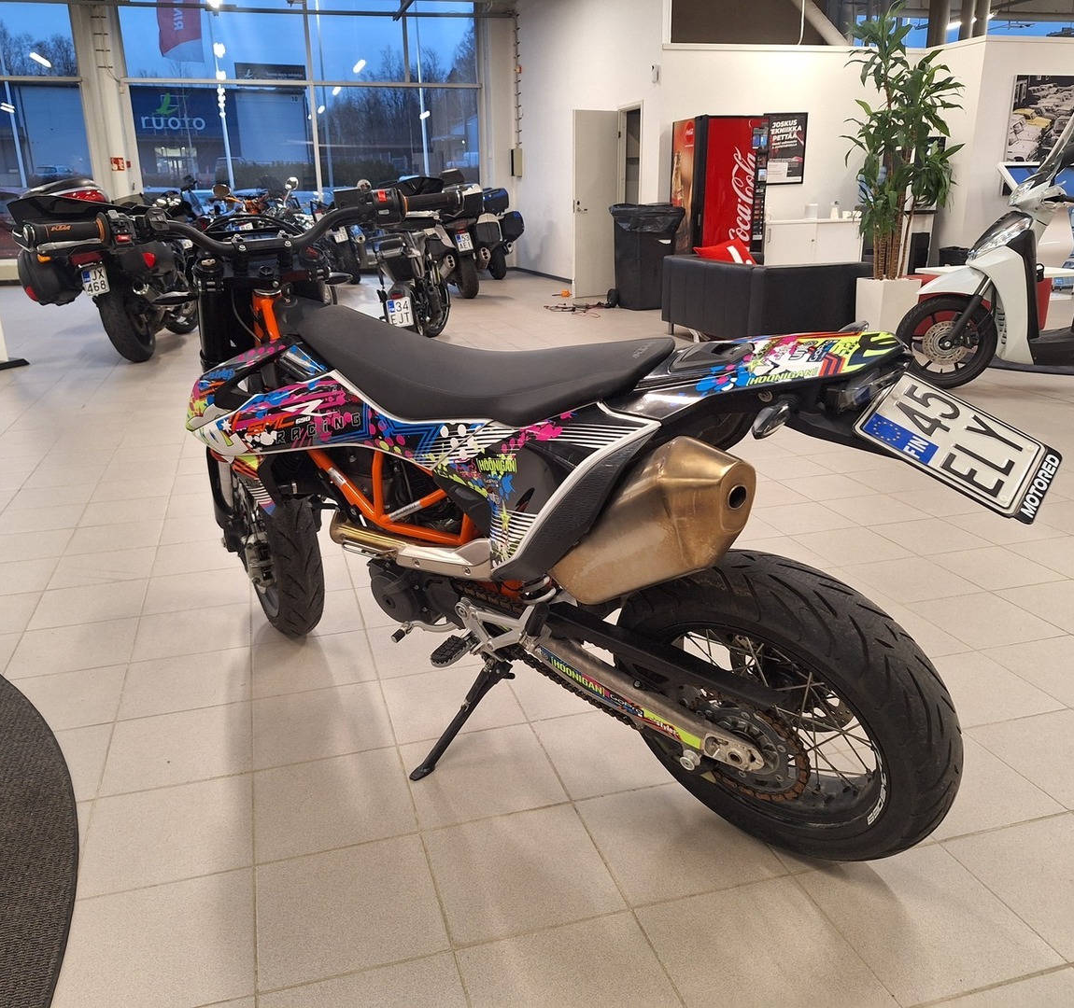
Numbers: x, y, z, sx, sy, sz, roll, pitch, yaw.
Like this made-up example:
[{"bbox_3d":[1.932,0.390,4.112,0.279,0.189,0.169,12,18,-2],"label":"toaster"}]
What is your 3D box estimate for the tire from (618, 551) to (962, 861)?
[{"bbox_3d":[0.407,0.352,1.551,0.620,0.620,0.162,14,42,37],"label":"tire"}]

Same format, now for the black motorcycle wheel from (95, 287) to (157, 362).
[{"bbox_3d":[-2.984,-1.344,6.517,0.180,0.632,0.632,-15,20,-4],"label":"black motorcycle wheel"}]

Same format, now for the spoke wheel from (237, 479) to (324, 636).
[{"bbox_3d":[-0.726,0.079,2.443,0.122,0.600,0.600,-14,27,-22],"label":"spoke wheel"}]

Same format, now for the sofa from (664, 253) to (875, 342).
[{"bbox_3d":[1.775,-1.628,7.200,0.920,0.670,1.600,-6,19,-16],"label":"sofa"}]

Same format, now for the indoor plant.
[{"bbox_3d":[2.479,-2.176,6.179,0.780,2.330,0.760,-6,19,-16],"label":"indoor plant"}]

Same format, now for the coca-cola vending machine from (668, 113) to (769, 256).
[{"bbox_3d":[1.774,-2.839,8.935,0.650,1.850,0.800,-5,19,-14],"label":"coca-cola vending machine"}]

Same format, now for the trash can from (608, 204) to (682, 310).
[{"bbox_3d":[1.174,-2.671,9.652,0.570,1.070,0.660,-9,20,-23],"label":"trash can"}]

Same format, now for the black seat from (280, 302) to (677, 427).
[{"bbox_3d":[-0.125,-0.251,1.540,0.810,0.170,0.250,14,42,37],"label":"black seat"}]

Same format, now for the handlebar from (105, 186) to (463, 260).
[{"bbox_3d":[-0.501,-0.552,1.717,0.750,0.140,0.200,-13,24,-21],"label":"handlebar"}]

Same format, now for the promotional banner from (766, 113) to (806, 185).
[{"bbox_3d":[2.740,-3.926,9.890,0.540,0.730,0.025,-6,19,-16],"label":"promotional banner"}]

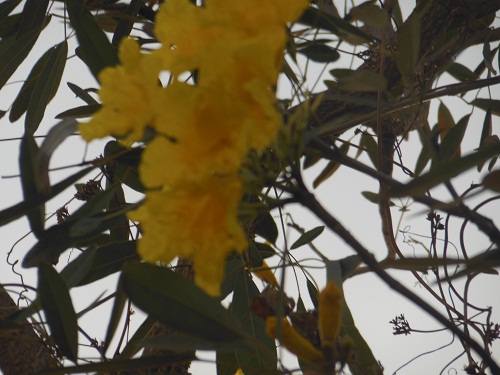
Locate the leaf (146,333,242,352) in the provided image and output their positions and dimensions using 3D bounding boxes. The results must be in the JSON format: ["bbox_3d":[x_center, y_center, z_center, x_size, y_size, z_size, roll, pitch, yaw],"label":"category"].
[{"bbox_3d":[-0.038,0.108,2.500,0.071,0.009,0.022,0,-30,0],"label":"leaf"}]

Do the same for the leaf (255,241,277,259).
[{"bbox_3d":[0.008,0.049,2.850,0.026,0.013,0.008,16,16,5],"label":"leaf"}]

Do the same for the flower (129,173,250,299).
[{"bbox_3d":[-0.040,0.032,2.360,0.070,0.058,0.073,-19,-77,35],"label":"flower"}]

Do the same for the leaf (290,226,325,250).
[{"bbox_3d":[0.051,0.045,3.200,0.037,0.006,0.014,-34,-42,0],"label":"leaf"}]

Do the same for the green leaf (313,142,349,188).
[{"bbox_3d":[0.070,-0.019,3.100,0.012,0.051,0.012,40,-14,-11],"label":"green leaf"}]

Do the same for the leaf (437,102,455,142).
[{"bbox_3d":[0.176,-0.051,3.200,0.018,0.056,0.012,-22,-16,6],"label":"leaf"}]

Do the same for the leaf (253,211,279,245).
[{"bbox_3d":[0.013,0.029,2.850,0.023,0.038,0.012,-26,-15,8],"label":"leaf"}]

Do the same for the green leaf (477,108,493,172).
[{"bbox_3d":[0.209,-0.043,3.200,0.012,0.062,0.012,4,-18,21],"label":"green leaf"}]

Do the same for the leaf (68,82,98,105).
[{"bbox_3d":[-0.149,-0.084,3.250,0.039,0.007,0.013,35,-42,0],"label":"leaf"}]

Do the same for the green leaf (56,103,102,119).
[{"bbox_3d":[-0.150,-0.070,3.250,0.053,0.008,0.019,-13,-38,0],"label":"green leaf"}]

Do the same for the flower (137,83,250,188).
[{"bbox_3d":[-0.037,-0.035,2.400,0.066,0.068,0.055,-4,-7,33],"label":"flower"}]

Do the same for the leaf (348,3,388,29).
[{"bbox_3d":[0.093,-0.133,2.800,0.036,0.012,0.026,-25,-59,12],"label":"leaf"}]

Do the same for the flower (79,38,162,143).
[{"bbox_3d":[-0.085,-0.064,2.380,0.058,0.068,0.050,-17,0,32],"label":"flower"}]

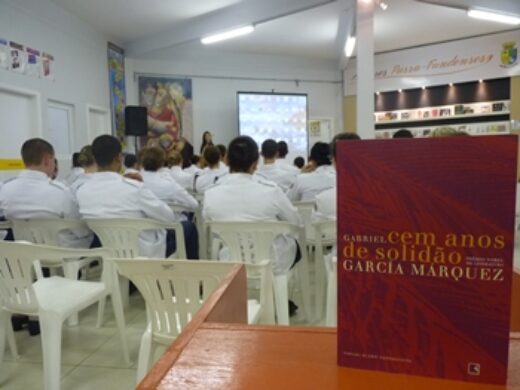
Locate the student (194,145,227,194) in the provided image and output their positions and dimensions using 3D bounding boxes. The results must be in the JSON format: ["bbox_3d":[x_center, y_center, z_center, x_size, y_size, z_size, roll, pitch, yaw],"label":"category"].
[{"bbox_3d":[-0.440,0.149,4.350,0.500,1.250,0.750,0,5,8],"label":"student"}]

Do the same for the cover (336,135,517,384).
[{"bbox_3d":[0.141,0.056,0.360,0.140,0.210,0.024,0,7,16],"label":"cover"}]

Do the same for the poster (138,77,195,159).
[{"bbox_3d":[-2.020,-1.597,8.900,1.140,1.860,0.030,-3,5,-19],"label":"poster"}]

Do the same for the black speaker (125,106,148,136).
[{"bbox_3d":[-2.162,-1.287,7.100,0.370,0.510,0.340,-2,5,-15],"label":"black speaker"}]

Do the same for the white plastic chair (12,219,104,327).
[{"bbox_3d":[-1.170,0.529,2.620,0.560,0.800,0.550,0,5,11],"label":"white plastic chair"}]

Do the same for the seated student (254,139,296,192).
[{"bbox_3d":[0.145,0.109,4.400,0.530,1.350,0.760,-1,4,-2],"label":"seated student"}]

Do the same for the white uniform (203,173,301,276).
[{"bbox_3d":[-0.048,0.170,2.420,0.550,0.600,0.380,-1,4,3],"label":"white uniform"}]

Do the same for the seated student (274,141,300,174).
[{"bbox_3d":[0.310,0.026,5.450,0.520,1.350,0.750,-1,4,-2],"label":"seated student"}]

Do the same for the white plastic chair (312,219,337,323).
[{"bbox_3d":[0.580,0.515,2.450,0.560,0.800,0.550,0,5,8],"label":"white plastic chair"}]

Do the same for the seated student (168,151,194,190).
[{"bbox_3d":[-0.920,0.137,4.700,0.480,1.220,0.720,0,5,8],"label":"seated student"}]

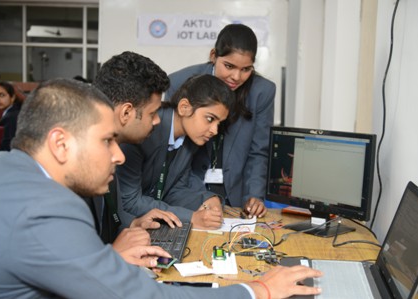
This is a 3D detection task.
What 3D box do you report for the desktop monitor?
[{"bbox_3d":[0.376,0.100,2.030,0.180,0.345,0.440,-4,8,-42],"label":"desktop monitor"}]

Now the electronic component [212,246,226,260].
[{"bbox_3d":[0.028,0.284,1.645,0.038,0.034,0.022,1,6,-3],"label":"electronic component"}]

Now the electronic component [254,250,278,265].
[{"bbox_3d":[0.158,0.294,1.652,0.060,0.022,0.085,3,6,16],"label":"electronic component"}]

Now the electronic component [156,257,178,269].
[{"bbox_3d":[-0.106,0.282,1.490,0.044,0.010,0.042,8,32,26],"label":"electronic component"}]

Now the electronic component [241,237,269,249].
[{"bbox_3d":[0.140,0.279,1.790,0.078,0.024,0.040,1,6,-2],"label":"electronic component"}]

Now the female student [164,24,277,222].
[{"bbox_3d":[0.068,0.255,2.370,0.470,1.460,0.500,1,6,-9],"label":"female student"}]

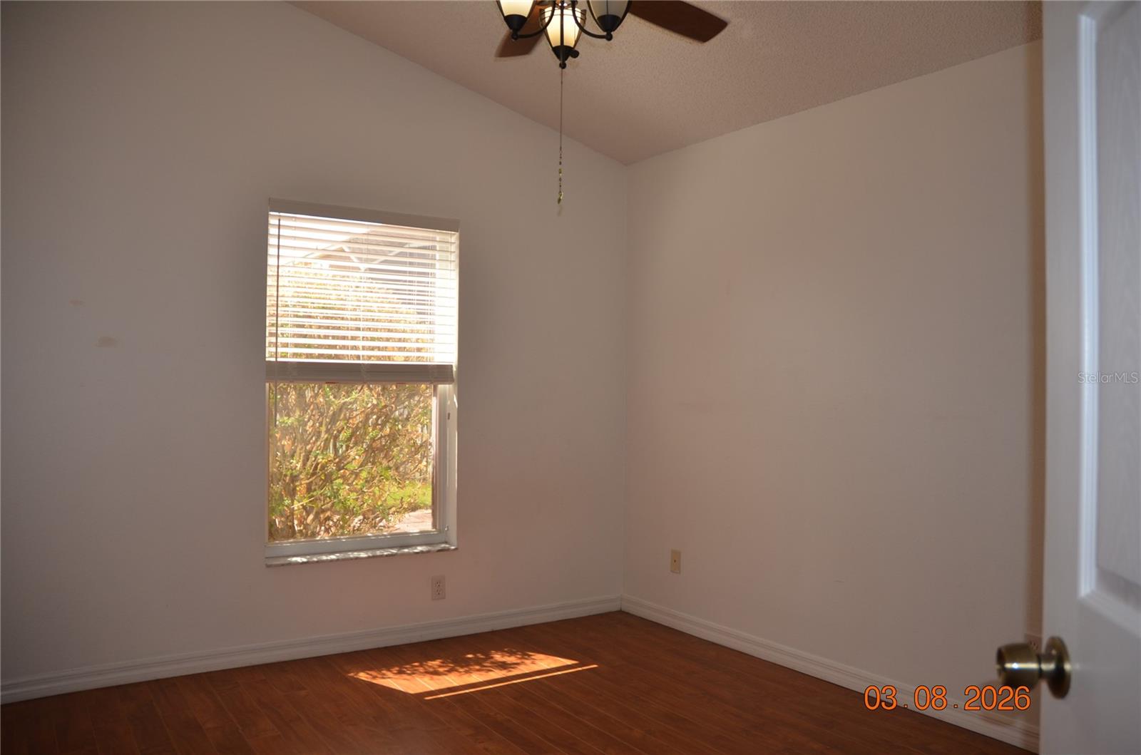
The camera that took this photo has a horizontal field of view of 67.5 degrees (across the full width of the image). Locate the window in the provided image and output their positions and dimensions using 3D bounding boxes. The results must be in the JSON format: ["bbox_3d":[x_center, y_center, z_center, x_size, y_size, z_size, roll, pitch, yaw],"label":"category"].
[{"bbox_3d":[-0.970,0.028,4.051,0.905,1.630,0.110,1,0,-30],"label":"window"}]

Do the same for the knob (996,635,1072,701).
[{"bbox_3d":[0.505,0.319,0.943,0.062,0.066,0.066,0,0,11],"label":"knob"}]

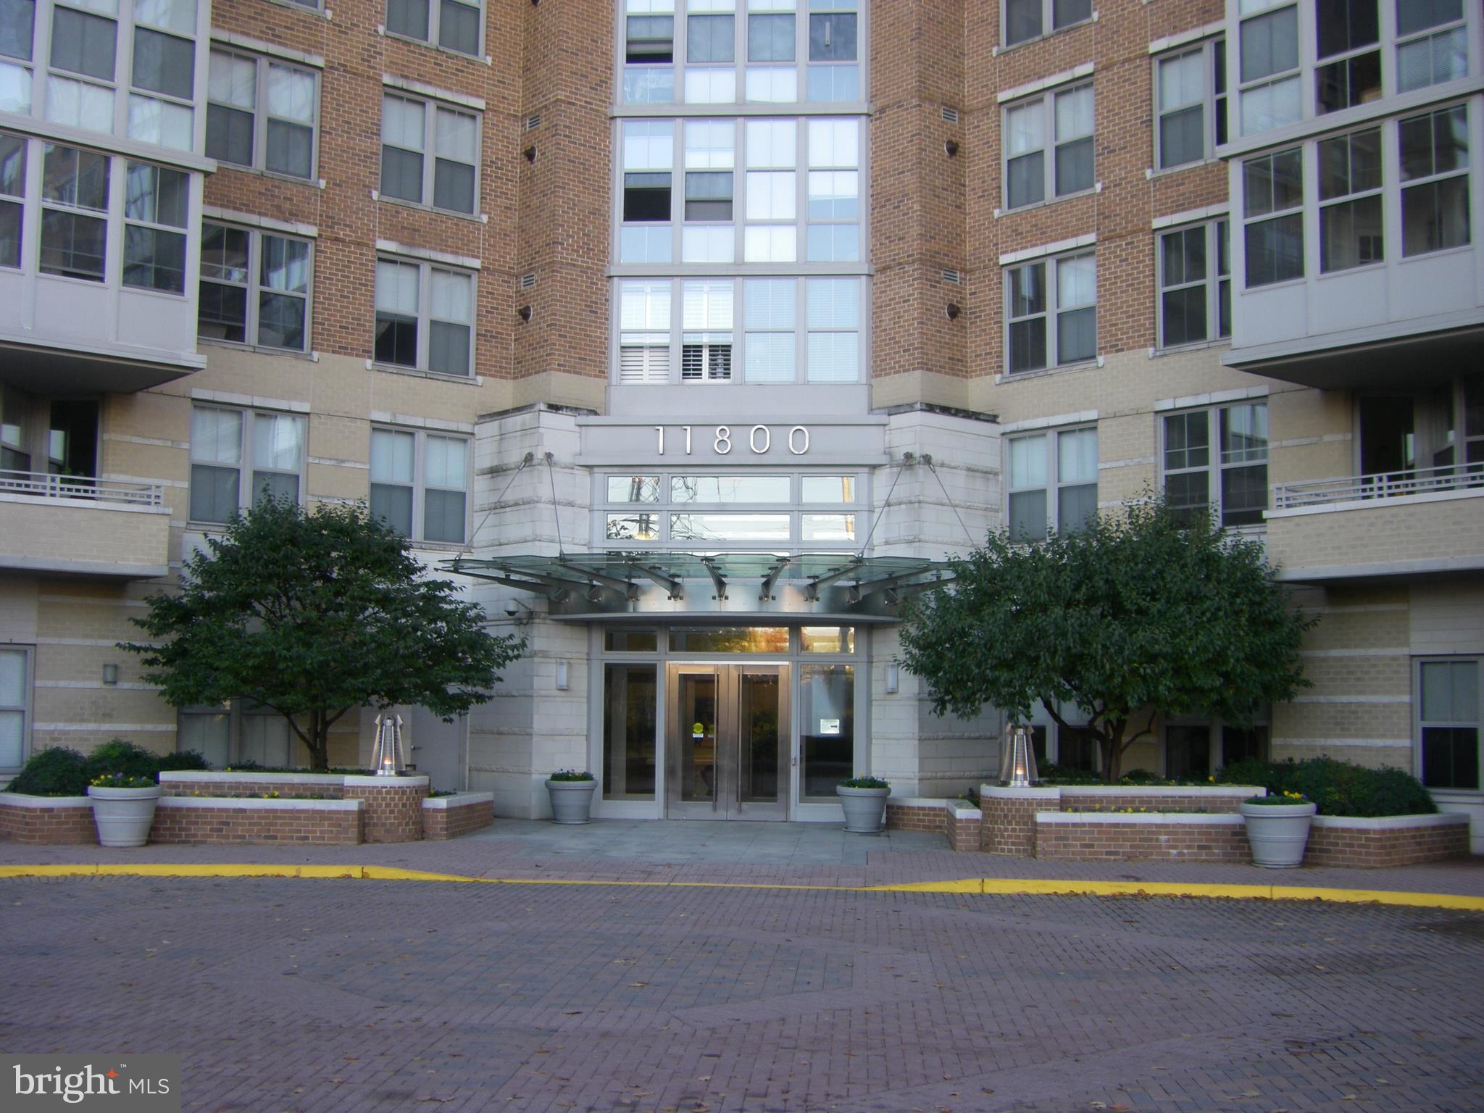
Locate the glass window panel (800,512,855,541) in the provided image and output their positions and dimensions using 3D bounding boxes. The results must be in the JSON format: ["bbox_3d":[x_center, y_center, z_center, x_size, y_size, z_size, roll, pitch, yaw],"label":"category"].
[{"bbox_3d":[1.395,-0.489,29.177,0.851,0.470,0.060,0,-5,4],"label":"glass window panel"}]

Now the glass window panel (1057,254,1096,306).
[{"bbox_3d":[5.181,-4.300,27.939,0.050,0.760,0.740,5,-7,-41],"label":"glass window panel"}]

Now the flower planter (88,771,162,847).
[{"bbox_3d":[-7.510,3.065,21.978,0.885,0.903,0.885,0,-5,4],"label":"flower planter"}]

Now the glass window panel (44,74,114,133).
[{"bbox_3d":[-8.523,-5.831,23.159,0.895,0.605,0.050,5,-7,-41],"label":"glass window panel"}]

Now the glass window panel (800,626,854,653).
[{"bbox_3d":[1.319,1.286,27.645,0.823,0.401,0.060,0,-5,4],"label":"glass window panel"}]

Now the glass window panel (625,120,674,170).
[{"bbox_3d":[-1.549,-6.875,30.072,0.837,0.855,0.060,0,-5,4],"label":"glass window panel"}]

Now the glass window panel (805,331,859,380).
[{"bbox_3d":[1.513,-3.359,30.324,0.892,0.848,0.060,0,-5,4],"label":"glass window panel"}]

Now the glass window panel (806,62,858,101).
[{"bbox_3d":[1.522,-7.976,30.320,0.878,0.684,0.060,0,-5,4],"label":"glass window panel"}]

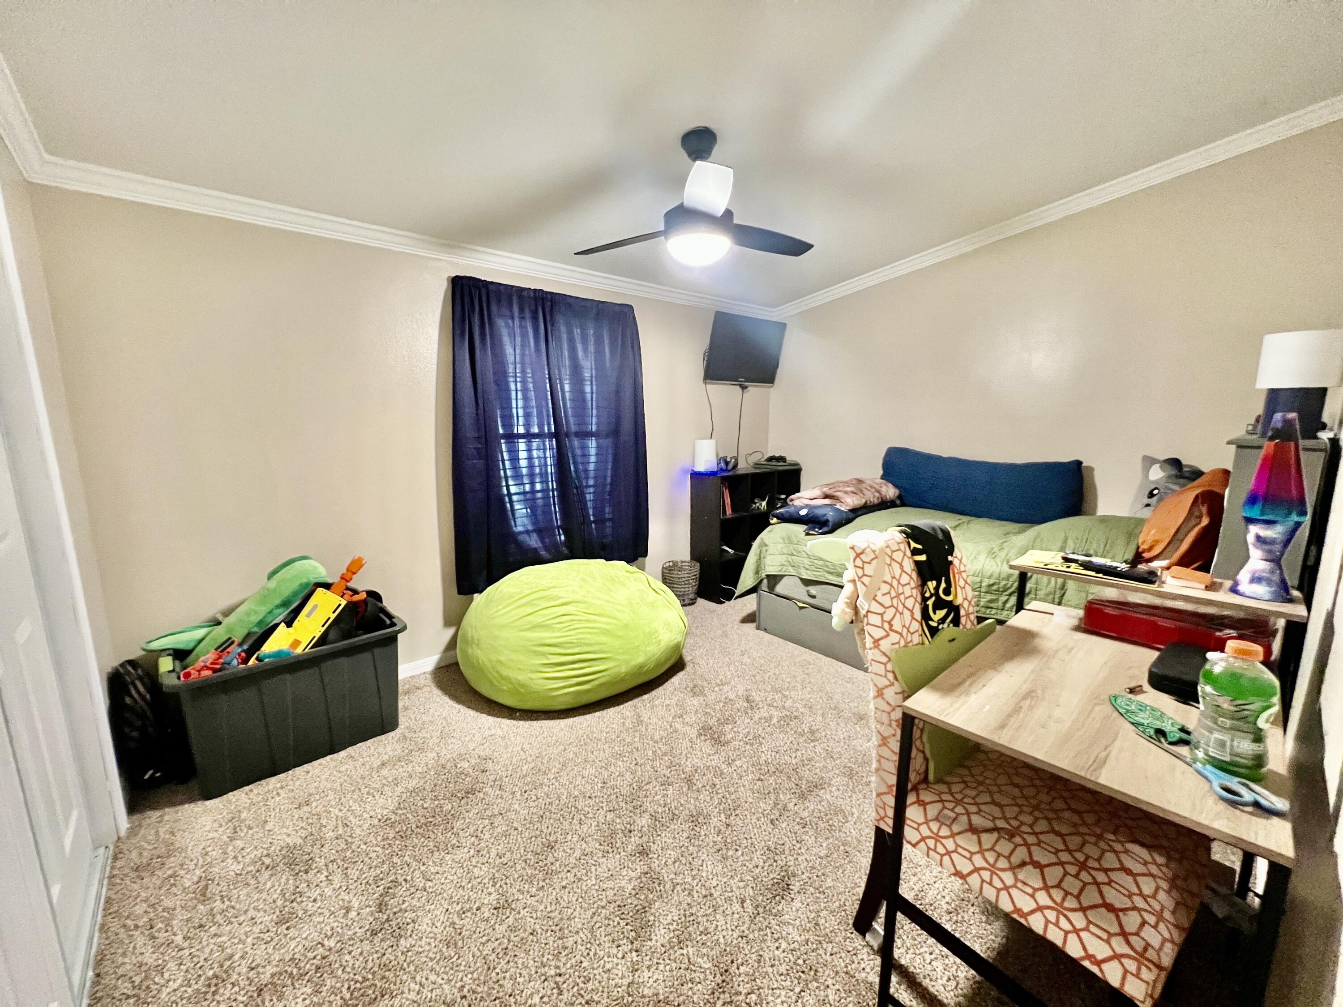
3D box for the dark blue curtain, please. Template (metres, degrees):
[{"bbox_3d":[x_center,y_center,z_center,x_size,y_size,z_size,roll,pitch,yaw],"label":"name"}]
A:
[{"bbox_3d":[-0.641,-0.366,2.883,1.220,1.590,0.120,-8,12,-41],"label":"dark blue curtain"}]

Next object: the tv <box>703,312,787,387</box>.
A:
[{"bbox_3d":[0.529,-1.100,3.658,0.760,0.475,0.070,-9,27,-40],"label":"tv"}]

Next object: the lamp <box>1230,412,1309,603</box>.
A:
[{"bbox_3d":[1.430,0.005,1.194,0.103,0.435,0.103,-8,12,-41],"label":"lamp"}]

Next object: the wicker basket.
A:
[{"bbox_3d":[0.090,0.577,3.635,0.270,0.270,0.270,1,9,3],"label":"wicker basket"}]

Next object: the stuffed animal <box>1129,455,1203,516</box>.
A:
[{"bbox_3d":[2.249,-0.026,2.281,0.250,0.350,0.280,1,9,8],"label":"stuffed animal"}]

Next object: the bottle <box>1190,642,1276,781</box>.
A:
[{"bbox_3d":[0.880,0.316,0.779,0.079,0.209,0.079,-8,12,-41],"label":"bottle"}]

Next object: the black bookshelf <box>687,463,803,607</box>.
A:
[{"bbox_3d":[0.587,0.205,3.918,0.916,0.915,0.304,-8,12,-41],"label":"black bookshelf"}]

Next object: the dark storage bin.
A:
[{"bbox_3d":[-1.514,0.738,2.034,0.715,0.460,0.500,-9,12,-43],"label":"dark storage bin"}]

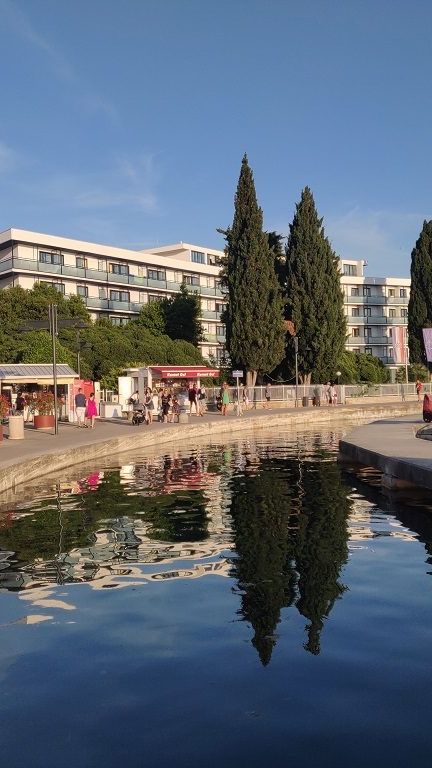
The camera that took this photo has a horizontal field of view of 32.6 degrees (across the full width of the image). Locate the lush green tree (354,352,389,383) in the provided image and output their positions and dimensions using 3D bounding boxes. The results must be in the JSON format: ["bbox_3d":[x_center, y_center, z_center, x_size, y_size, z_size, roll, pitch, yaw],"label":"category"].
[{"bbox_3d":[13.817,-0.861,67.000,4.100,3.900,4.000,-1,0,0],"label":"lush green tree"}]

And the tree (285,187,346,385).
[{"bbox_3d":[8.264,-7.965,63.000,5.000,17.600,4.900,-1,0,0],"label":"tree"}]

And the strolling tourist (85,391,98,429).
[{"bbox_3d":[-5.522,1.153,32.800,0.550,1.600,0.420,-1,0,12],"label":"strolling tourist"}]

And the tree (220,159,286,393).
[{"bbox_3d":[2.928,-8.950,61.000,5.000,19.600,4.900,-1,0,0],"label":"tree"}]

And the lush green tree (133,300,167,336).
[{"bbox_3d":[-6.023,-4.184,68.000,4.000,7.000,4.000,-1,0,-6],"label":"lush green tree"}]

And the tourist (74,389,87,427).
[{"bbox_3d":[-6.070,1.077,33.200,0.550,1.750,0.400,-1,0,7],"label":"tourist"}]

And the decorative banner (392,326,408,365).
[{"bbox_3d":[17.168,-3.592,69.000,1.300,3.400,0.200,-1,0,18],"label":"decorative banner"}]

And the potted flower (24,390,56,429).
[{"bbox_3d":[-7.813,1.171,33.300,1.600,1.720,1.600,-1,0,0],"label":"potted flower"}]

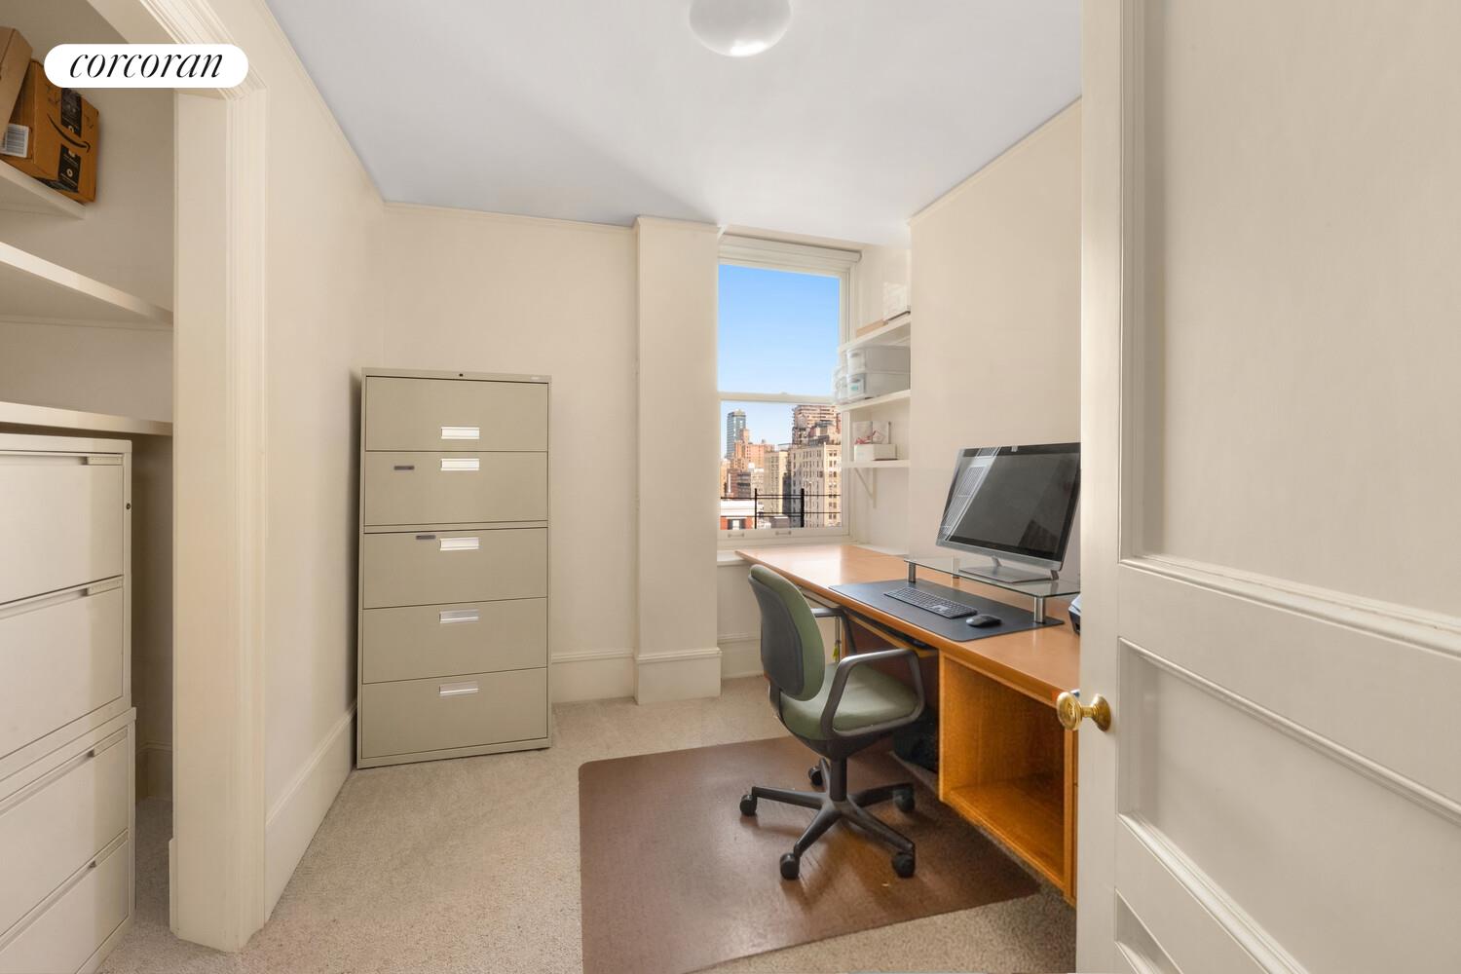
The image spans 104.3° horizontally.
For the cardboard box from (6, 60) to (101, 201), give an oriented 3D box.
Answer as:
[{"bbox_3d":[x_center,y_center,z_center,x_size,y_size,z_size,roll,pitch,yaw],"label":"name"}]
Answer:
[{"bbox_3d":[-2.450,-1.210,1.945,0.285,0.345,0.280,0,1,-17],"label":"cardboard box"}]

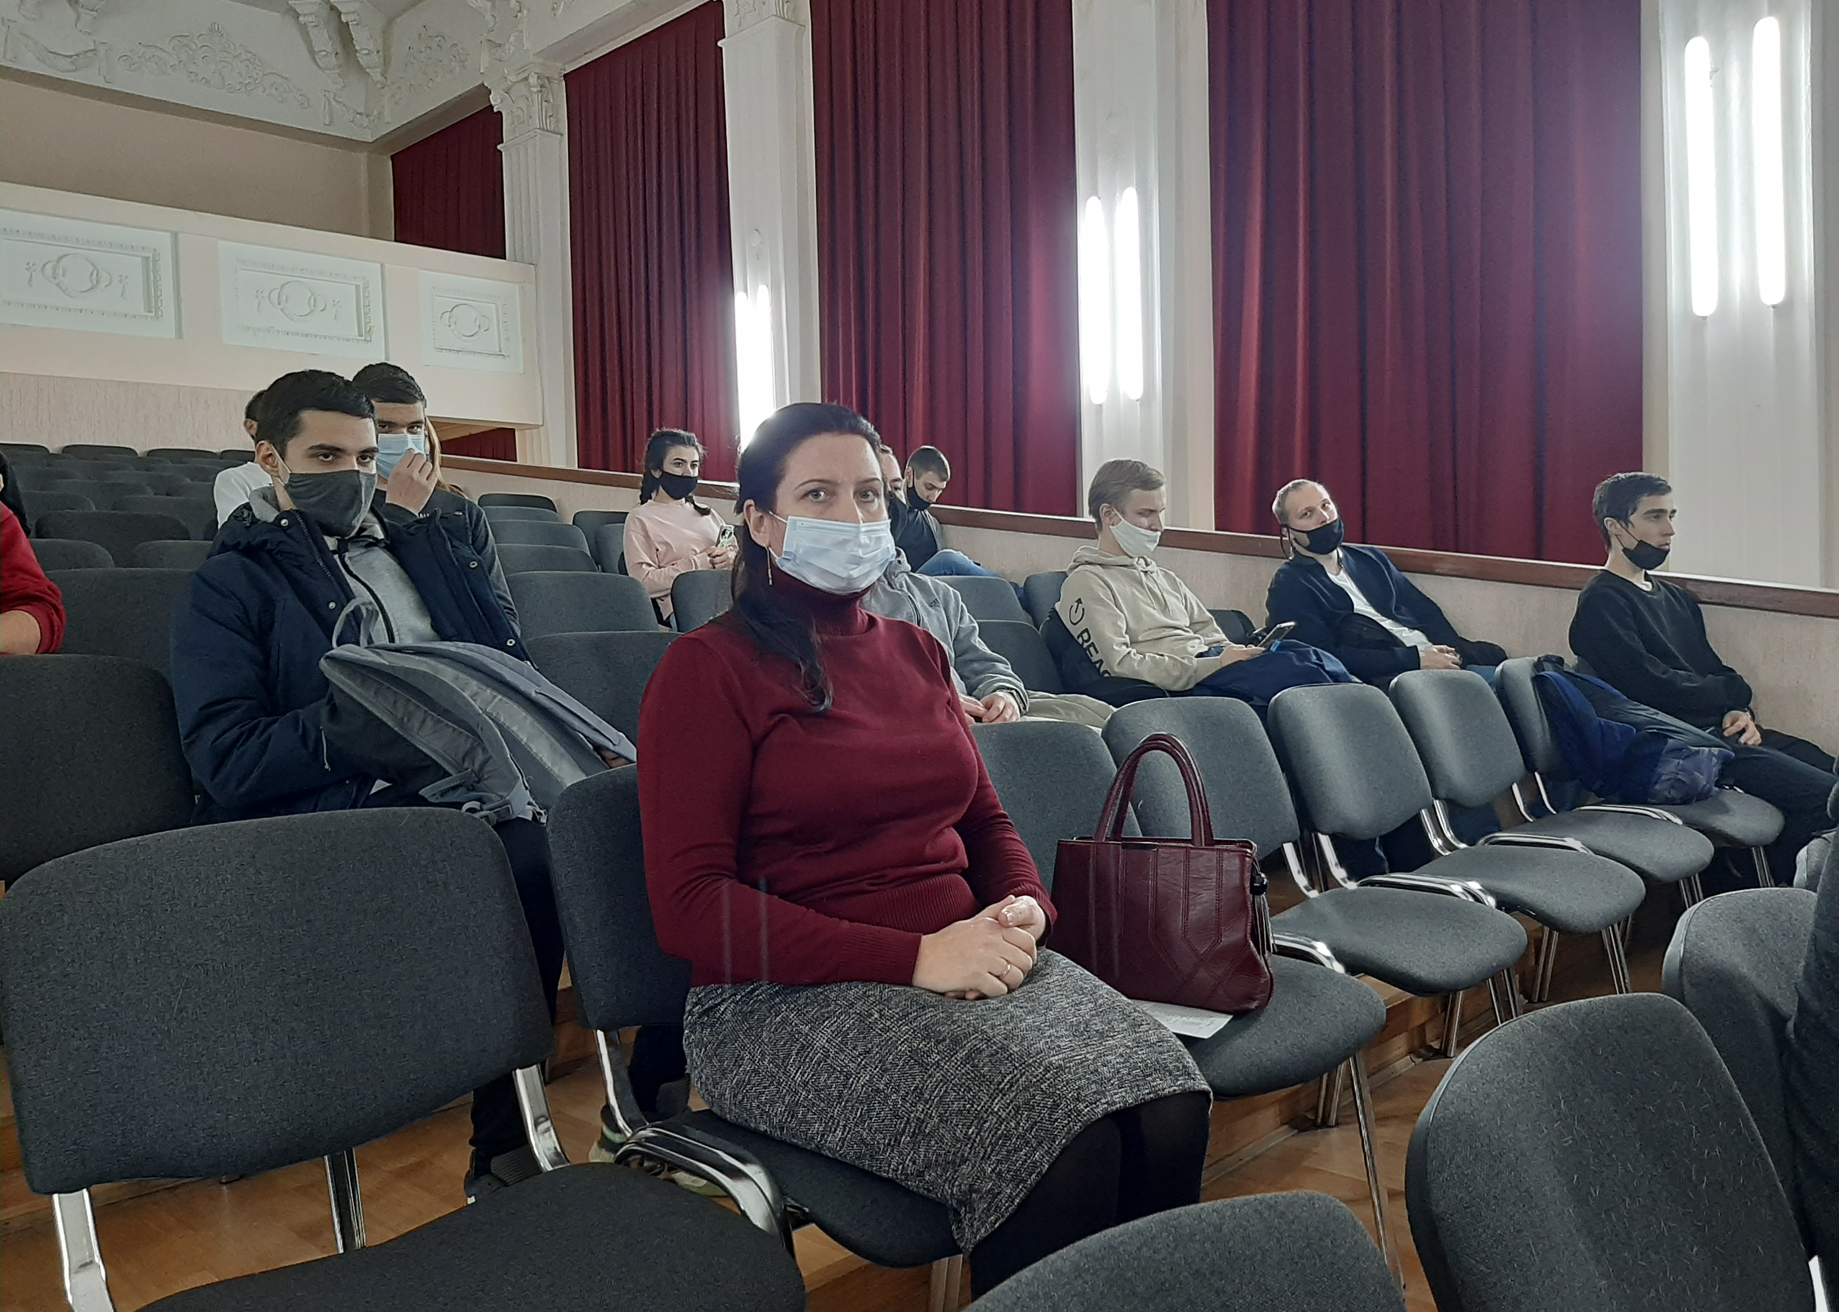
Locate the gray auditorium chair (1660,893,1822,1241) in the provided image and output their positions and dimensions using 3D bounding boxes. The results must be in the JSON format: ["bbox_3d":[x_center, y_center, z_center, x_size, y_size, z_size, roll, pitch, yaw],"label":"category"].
[{"bbox_3d":[1.112,0.673,1.468,0.561,0.820,0.535,1,3,44],"label":"gray auditorium chair"}]

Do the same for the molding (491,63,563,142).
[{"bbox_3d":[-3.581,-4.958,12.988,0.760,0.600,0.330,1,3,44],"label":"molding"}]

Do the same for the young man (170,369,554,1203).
[{"bbox_3d":[-0.803,0.170,2.247,0.680,1.271,0.600,1,4,44],"label":"young man"}]

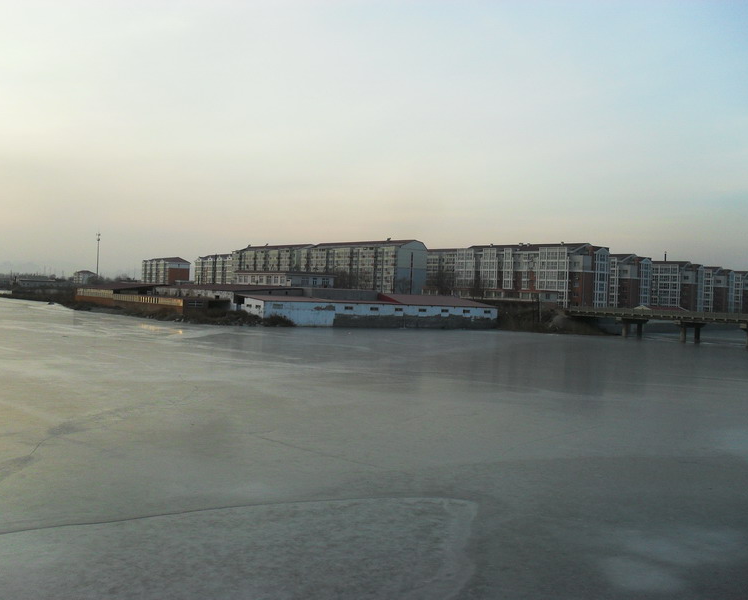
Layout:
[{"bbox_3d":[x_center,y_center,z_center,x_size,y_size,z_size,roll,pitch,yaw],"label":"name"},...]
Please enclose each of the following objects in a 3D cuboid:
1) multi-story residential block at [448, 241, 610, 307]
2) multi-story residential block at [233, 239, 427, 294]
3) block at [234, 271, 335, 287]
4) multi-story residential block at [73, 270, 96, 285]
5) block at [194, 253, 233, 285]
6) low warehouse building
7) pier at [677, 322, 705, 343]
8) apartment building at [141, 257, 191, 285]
[{"bbox_3d":[47.550,-7.400,257.320,18.000,20.100,51.000,2,1,-38],"label":"multi-story residential block"},{"bbox_3d":[-22.200,-11.560,325.890,14.400,21.700,115.000,2,1,-38],"label":"multi-story residential block"},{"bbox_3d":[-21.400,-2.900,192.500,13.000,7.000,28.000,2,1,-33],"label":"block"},{"bbox_3d":[-274.790,-20.720,771.470,14.000,13.600,27.000,2,1,-38],"label":"multi-story residential block"},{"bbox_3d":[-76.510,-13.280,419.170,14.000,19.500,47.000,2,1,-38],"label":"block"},{"bbox_3d":[0.390,2.340,169.980,56.700,6.930,10.500,2,0,-33],"label":"low warehouse building"},{"bbox_3d":[60.680,6.160,155.440,9.450,4.300,1.100,2,1,-38],"label":"pier"},{"bbox_3d":[-134.910,-16.910,525.640,14.000,20.600,43.000,2,1,-38],"label":"apartment building"}]

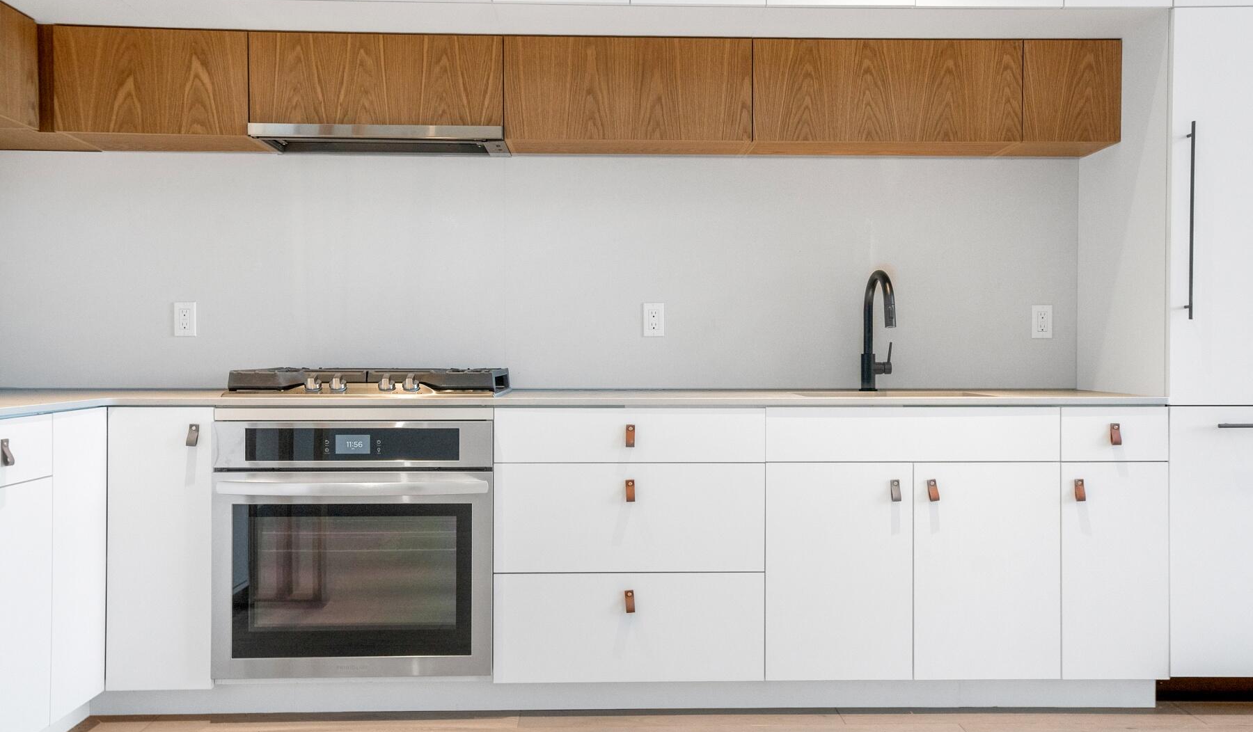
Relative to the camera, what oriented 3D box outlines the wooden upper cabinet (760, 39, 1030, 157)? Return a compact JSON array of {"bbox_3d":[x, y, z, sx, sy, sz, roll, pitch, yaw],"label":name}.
[{"bbox_3d":[0.805,-0.853,3.277,0.845,0.318,0.315,0,1,-2],"label":"wooden upper cabinet"}]

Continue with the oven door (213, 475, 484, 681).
[{"bbox_3d":[-0.741,0.568,2.730,0.752,0.569,0.080,0,1,-2],"label":"oven door"}]

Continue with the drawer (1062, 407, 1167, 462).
[{"bbox_3d":[1.384,0.194,3.137,0.309,0.154,0.520,0,1,-2],"label":"drawer"}]

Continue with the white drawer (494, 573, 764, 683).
[{"bbox_3d":[0.002,0.733,3.097,0.761,0.306,0.520,0,1,-2],"label":"white drawer"}]

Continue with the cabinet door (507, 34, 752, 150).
[{"bbox_3d":[0.007,-0.853,3.120,0.763,0.317,0.030,0,1,-2],"label":"cabinet door"}]

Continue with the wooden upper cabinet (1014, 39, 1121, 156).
[{"bbox_3d":[1.382,-0.857,3.297,0.309,0.317,0.315,0,1,-2],"label":"wooden upper cabinet"}]

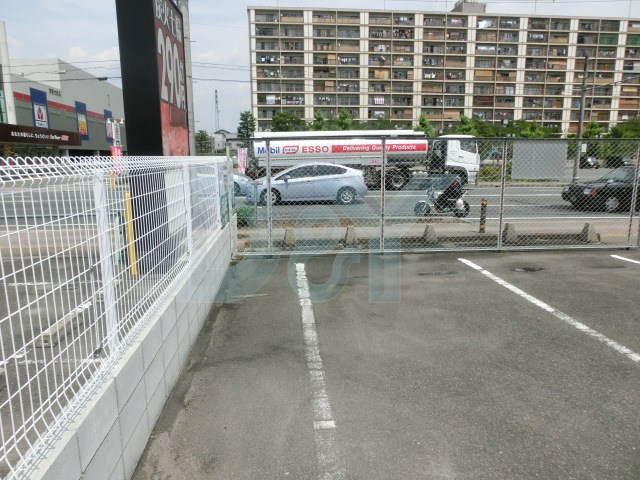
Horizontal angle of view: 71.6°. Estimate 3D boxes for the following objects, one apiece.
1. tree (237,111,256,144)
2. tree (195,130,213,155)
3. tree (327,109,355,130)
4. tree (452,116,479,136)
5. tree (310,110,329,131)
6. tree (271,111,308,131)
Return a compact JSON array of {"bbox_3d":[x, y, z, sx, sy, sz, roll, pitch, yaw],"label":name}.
[{"bbox_3d":[-5.276,-6.807,32.304,1.800,5.060,1.800,0,10,0],"label":"tree"},{"bbox_3d":[-12.260,-9.259,47.104,2.400,4.600,2.400,0,10,0],"label":"tree"},{"bbox_3d":[1.449,-6.410,30.343,2.100,4.980,2.100,0,10,0],"label":"tree"},{"bbox_3d":[9.835,-6.154,30.390,2.200,4.460,2.200,0,10,0],"label":"tree"},{"bbox_3d":[0.000,-6.346,30.355,1.700,4.850,1.700,0,10,0],"label":"tree"},{"bbox_3d":[-2.521,-7.957,37.177,3.400,5.590,3.400,0,10,0],"label":"tree"}]

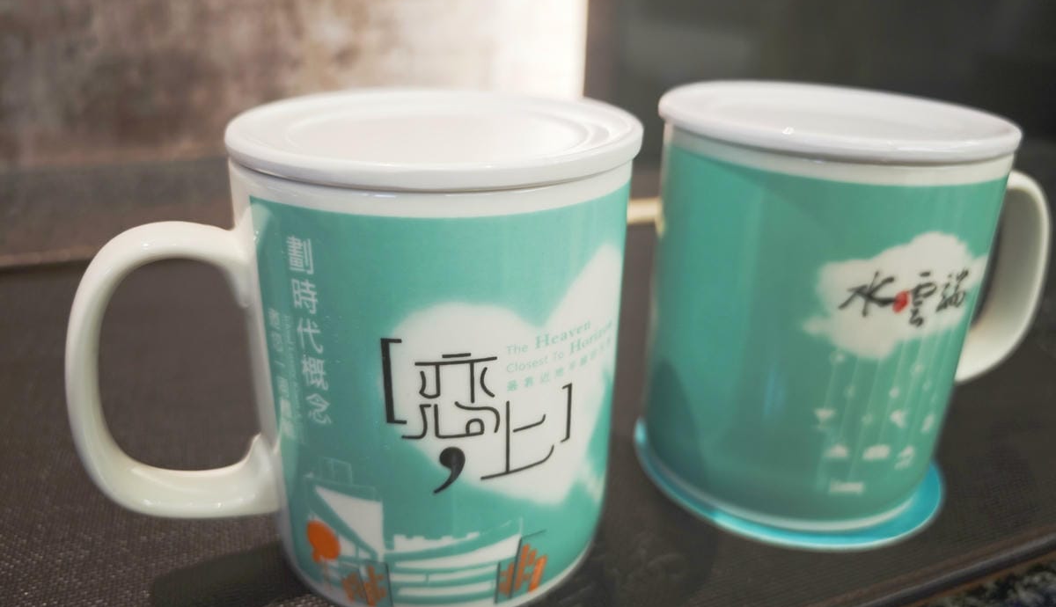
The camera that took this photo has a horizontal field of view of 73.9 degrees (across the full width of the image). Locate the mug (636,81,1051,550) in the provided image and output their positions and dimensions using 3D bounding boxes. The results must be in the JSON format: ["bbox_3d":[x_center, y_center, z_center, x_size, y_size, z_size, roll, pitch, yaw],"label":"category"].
[{"bbox_3d":[0.091,-0.005,0.199,0.118,0.101,0.086,-4,24,-12],"label":"mug"}]

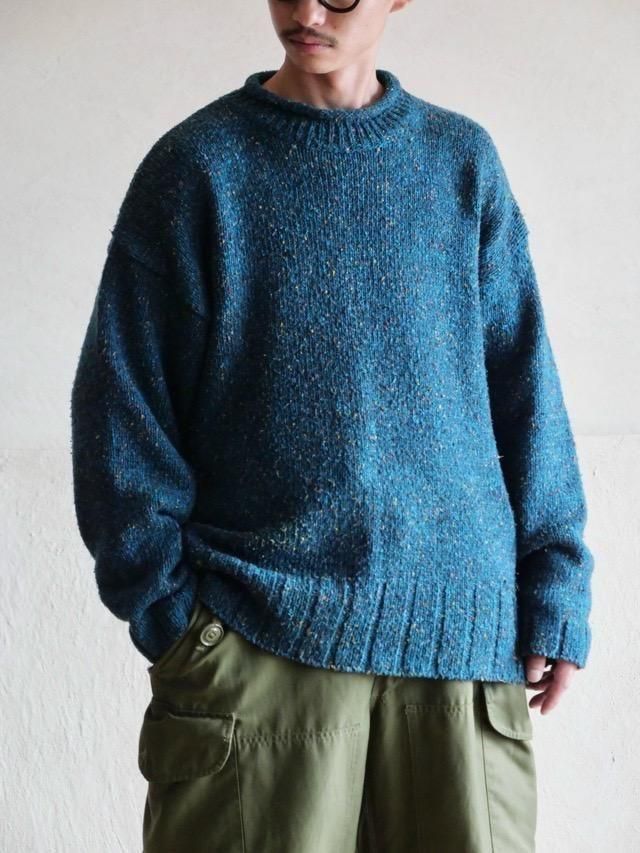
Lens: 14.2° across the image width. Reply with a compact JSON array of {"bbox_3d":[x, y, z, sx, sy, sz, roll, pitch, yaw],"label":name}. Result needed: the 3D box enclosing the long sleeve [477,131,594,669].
[{"bbox_3d":[0.244,-0.030,2.900,0.128,0.605,0.180,-4,2,-12],"label":"long sleeve"}]

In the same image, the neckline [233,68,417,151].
[{"bbox_3d":[0.005,-0.355,2.870,0.205,0.088,0.185,-1,6,-8],"label":"neckline"}]

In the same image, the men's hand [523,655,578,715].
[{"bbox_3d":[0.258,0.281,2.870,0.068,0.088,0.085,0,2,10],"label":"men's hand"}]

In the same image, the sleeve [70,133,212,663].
[{"bbox_3d":[-0.196,-0.032,2.820,0.155,0.585,0.210,0,2,-14],"label":"sleeve"}]

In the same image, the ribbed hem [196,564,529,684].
[{"bbox_3d":[0.042,0.220,2.870,0.390,0.125,0.260,0,2,-12],"label":"ribbed hem"}]

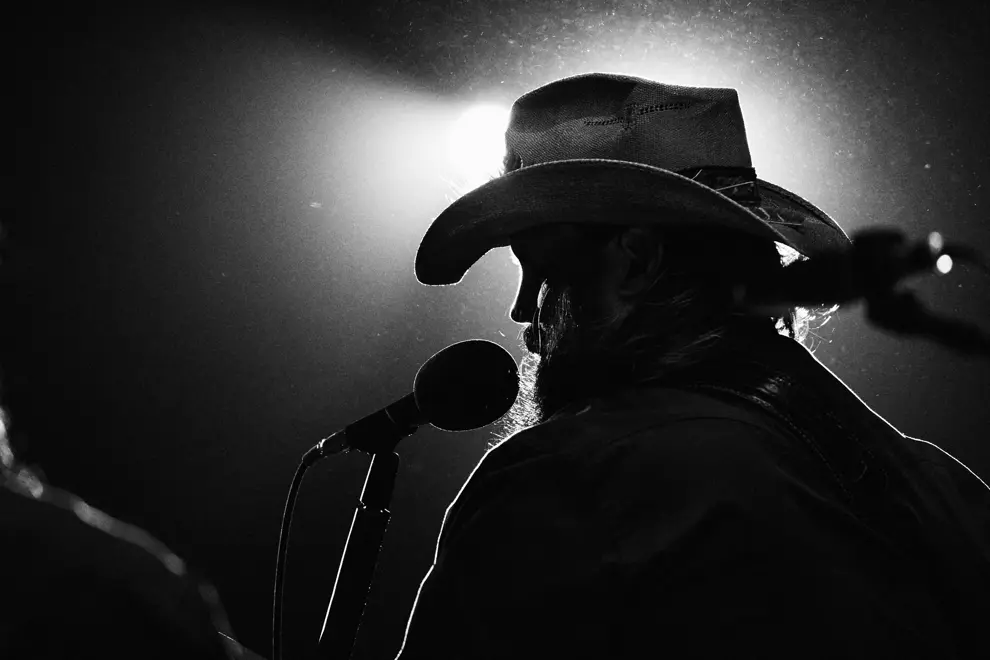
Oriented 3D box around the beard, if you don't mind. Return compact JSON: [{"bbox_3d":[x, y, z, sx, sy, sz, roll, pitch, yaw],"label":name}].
[{"bbox_3d":[0.061,0.035,9.370,0.130,0.165,0.150,-5,-4,20],"label":"beard"}]

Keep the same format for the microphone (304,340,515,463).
[{"bbox_3d":[-0.071,0.069,9.410,0.205,0.078,0.078,-23,-10,18],"label":"microphone"}]

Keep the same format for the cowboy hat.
[{"bbox_3d":[0.119,-0.127,9.350,0.375,0.175,0.300,-4,-3,20],"label":"cowboy hat"}]

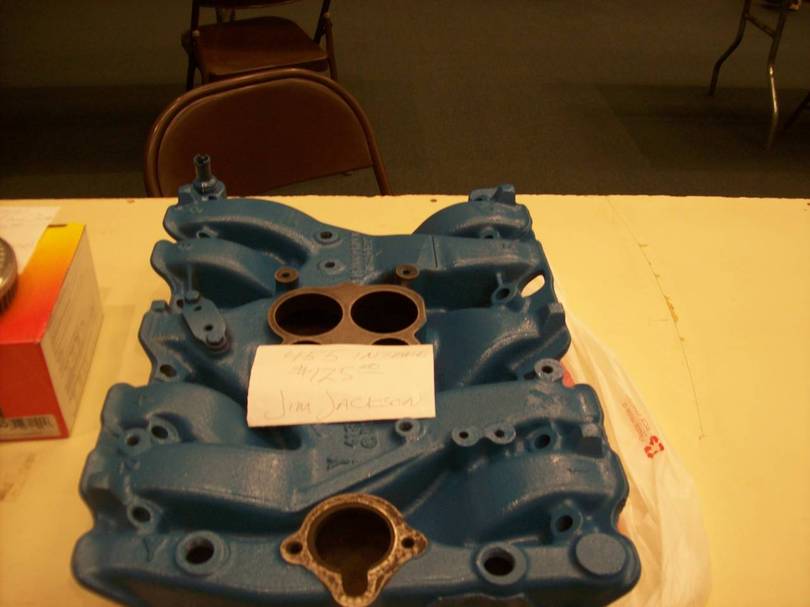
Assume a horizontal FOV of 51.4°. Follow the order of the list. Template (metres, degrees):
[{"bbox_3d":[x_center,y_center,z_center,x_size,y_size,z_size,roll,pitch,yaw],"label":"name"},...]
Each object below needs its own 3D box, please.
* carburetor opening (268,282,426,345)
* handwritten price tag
[{"bbox_3d":[-0.047,0.027,0.697,0.134,0.020,0.121,-2,38,-3],"label":"carburetor opening"},{"bbox_3d":[-0.046,0.060,0.648,0.142,0.006,0.088,-1,38,-2],"label":"handwritten price tag"}]

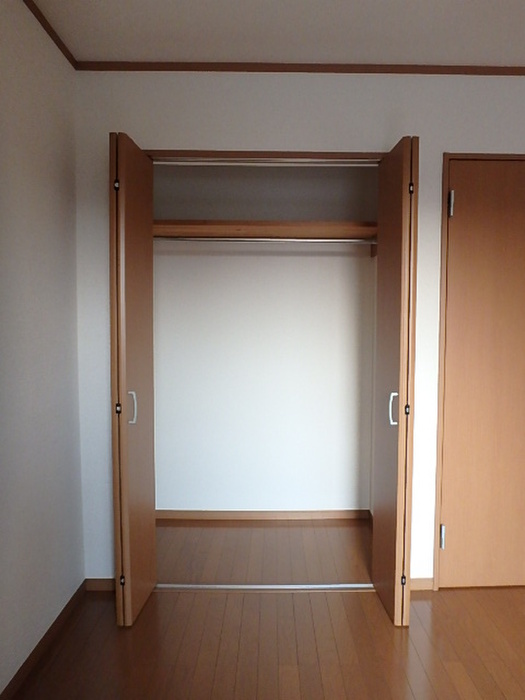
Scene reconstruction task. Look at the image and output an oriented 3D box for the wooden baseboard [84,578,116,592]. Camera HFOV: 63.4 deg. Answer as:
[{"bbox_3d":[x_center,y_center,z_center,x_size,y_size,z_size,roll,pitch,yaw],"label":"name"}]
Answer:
[{"bbox_3d":[-0.744,1.106,1.989,0.173,0.060,0.015,0,3,0],"label":"wooden baseboard"}]

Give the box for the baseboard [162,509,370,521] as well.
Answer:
[{"bbox_3d":[-0.001,1.069,2.738,1.400,0.060,0.015,0,3,0],"label":"baseboard"}]

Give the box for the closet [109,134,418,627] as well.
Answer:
[{"bbox_3d":[0.005,0.118,2.184,1.315,2.015,0.970,0,3,0],"label":"closet"}]

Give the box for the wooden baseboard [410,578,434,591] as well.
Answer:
[{"bbox_3d":[0.742,1.107,1.997,0.139,0.060,0.015,0,3,0],"label":"wooden baseboard"}]

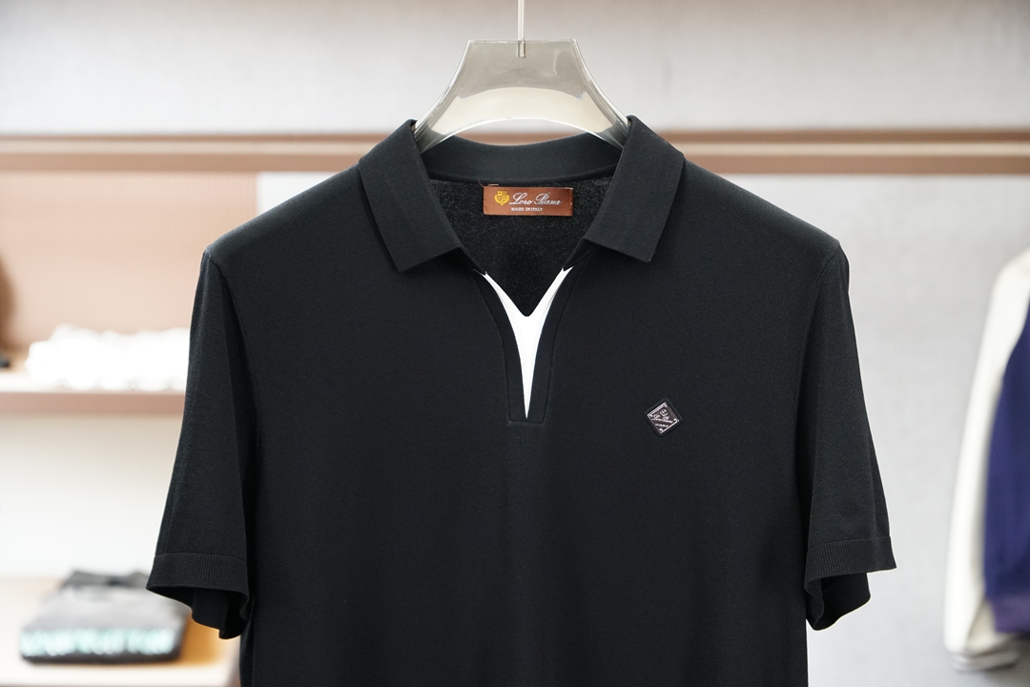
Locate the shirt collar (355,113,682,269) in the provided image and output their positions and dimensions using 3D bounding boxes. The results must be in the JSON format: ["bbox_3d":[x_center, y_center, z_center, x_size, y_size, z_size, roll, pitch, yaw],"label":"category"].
[{"bbox_3d":[0.004,-0.110,1.730,0.235,0.108,0.125,0,6,0],"label":"shirt collar"}]

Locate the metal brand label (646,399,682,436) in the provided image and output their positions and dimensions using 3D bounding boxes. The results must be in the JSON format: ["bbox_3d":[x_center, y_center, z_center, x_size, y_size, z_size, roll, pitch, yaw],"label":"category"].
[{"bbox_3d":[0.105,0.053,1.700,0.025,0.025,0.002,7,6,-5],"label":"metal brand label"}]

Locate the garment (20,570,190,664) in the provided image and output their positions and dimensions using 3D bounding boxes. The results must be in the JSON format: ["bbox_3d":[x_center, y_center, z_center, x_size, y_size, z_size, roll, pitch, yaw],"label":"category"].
[{"bbox_3d":[-0.672,0.467,4.071,0.260,0.065,0.350,0,6,0],"label":"garment"}]

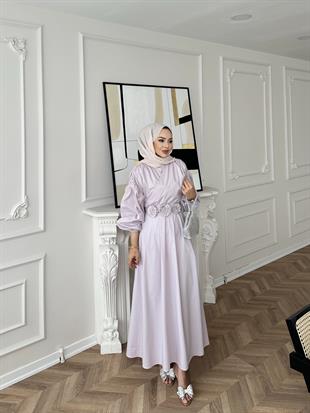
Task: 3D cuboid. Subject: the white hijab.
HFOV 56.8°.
[{"bbox_3d":[0.005,-0.400,1.890,0.230,0.310,0.250,-4,5,-33],"label":"white hijab"}]

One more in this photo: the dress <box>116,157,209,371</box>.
[{"bbox_3d":[0.055,0.335,1.930,0.570,1.360,0.460,-3,5,-22],"label":"dress"}]

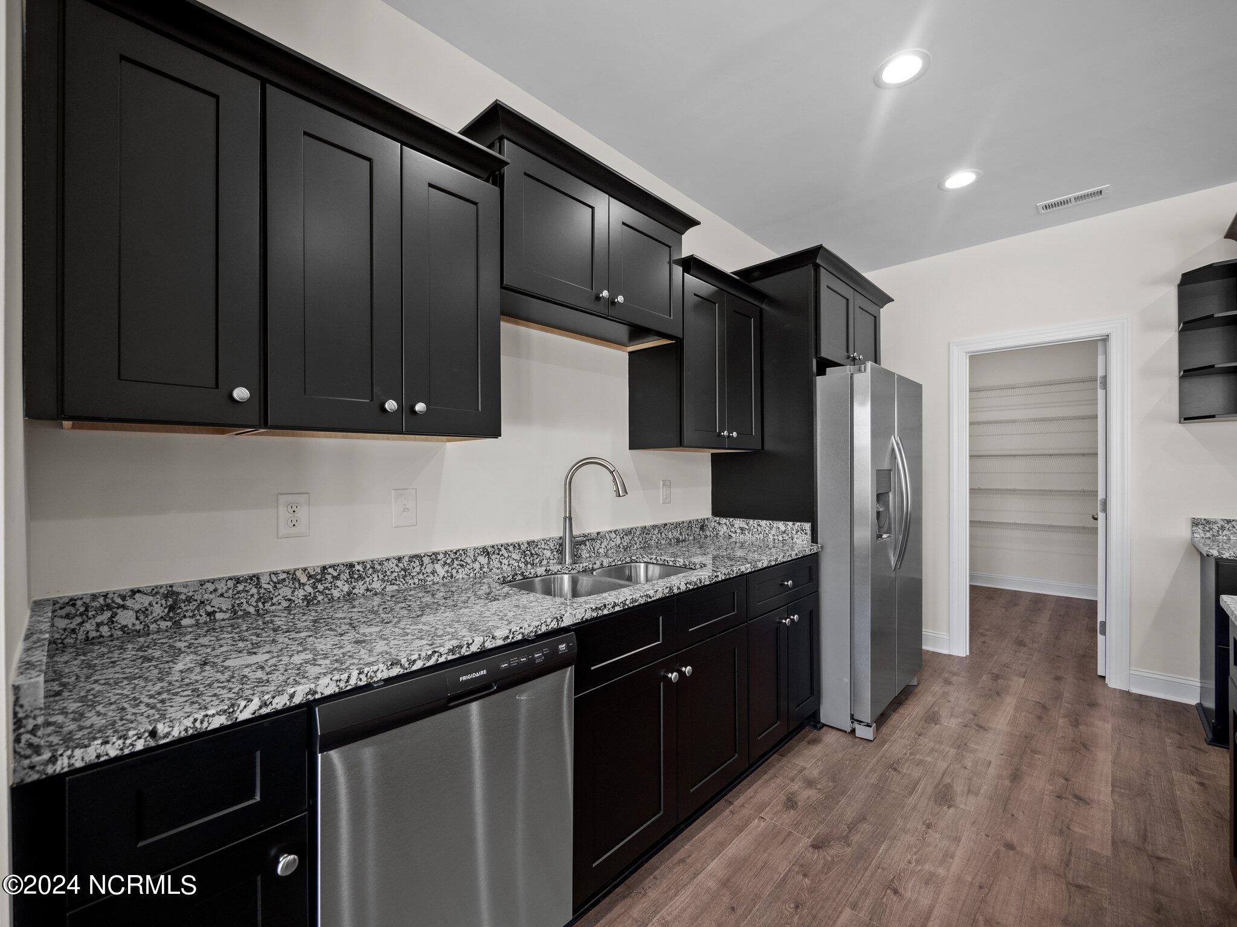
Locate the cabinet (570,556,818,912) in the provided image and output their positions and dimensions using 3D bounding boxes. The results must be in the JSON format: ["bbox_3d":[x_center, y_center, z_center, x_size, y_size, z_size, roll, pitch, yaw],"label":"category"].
[{"bbox_3d":[0.210,0.863,2.123,0.627,0.863,1.578,0,-1,44],"label":"cabinet"}]

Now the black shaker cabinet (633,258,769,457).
[{"bbox_3d":[0.424,-0.478,2.531,0.370,0.814,0.712,0,-1,44],"label":"black shaker cabinet"}]

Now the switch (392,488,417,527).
[{"bbox_3d":[-0.698,0.147,1.640,0.012,0.123,0.078,0,-1,44],"label":"switch"}]

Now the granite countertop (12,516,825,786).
[{"bbox_3d":[-0.131,0.364,1.772,0.635,0.127,2.561,0,-1,44],"label":"granite countertop"}]

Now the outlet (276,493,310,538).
[{"bbox_3d":[-0.918,0.148,1.417,0.010,0.123,0.079,0,-1,44],"label":"outlet"}]

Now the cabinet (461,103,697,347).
[{"bbox_3d":[-0.138,-0.803,1.960,0.370,0.507,1.005,0,-1,44],"label":"cabinet"}]

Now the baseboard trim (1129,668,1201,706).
[{"bbox_3d":[3.010,1.236,2.760,0.255,0.138,0.016,0,-1,44],"label":"baseboard trim"}]

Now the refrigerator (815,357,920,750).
[{"bbox_3d":[1.220,0.416,2.924,0.860,1.773,0.903,0,-1,44],"label":"refrigerator"}]

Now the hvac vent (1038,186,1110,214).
[{"bbox_3d":[2.534,-1.457,2.787,0.296,0.012,0.155,0,-1,44],"label":"hvac vent"}]

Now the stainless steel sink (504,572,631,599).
[{"bbox_3d":[-0.161,0.512,1.712,0.415,0.190,0.395,0,-1,44],"label":"stainless steel sink"}]

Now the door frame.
[{"bbox_3d":[2.651,0.236,3.202,0.872,2.142,0.135,0,-1,44],"label":"door frame"}]

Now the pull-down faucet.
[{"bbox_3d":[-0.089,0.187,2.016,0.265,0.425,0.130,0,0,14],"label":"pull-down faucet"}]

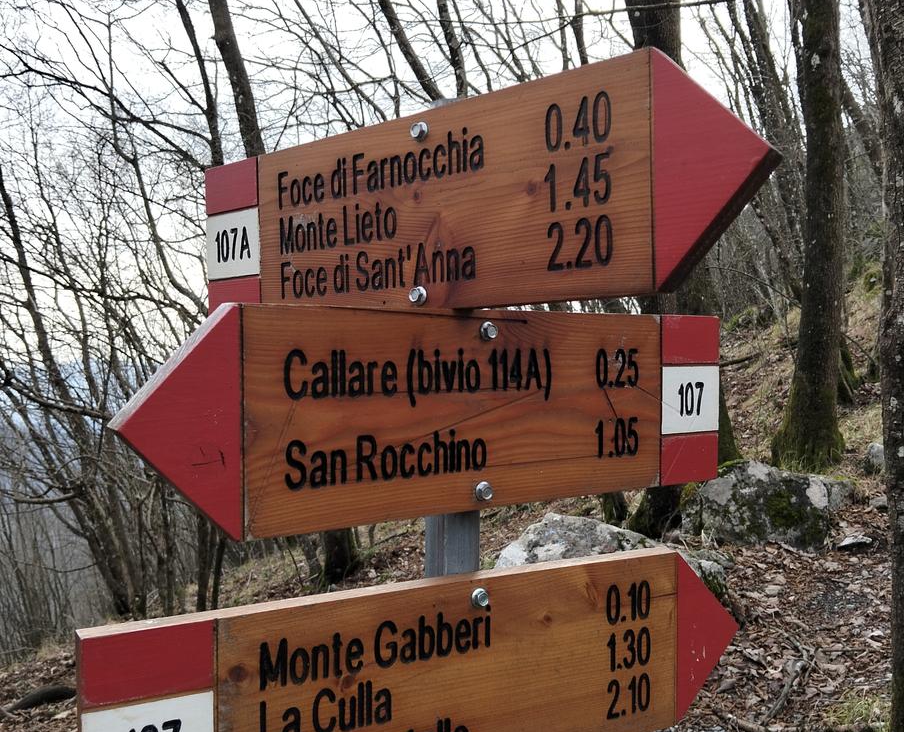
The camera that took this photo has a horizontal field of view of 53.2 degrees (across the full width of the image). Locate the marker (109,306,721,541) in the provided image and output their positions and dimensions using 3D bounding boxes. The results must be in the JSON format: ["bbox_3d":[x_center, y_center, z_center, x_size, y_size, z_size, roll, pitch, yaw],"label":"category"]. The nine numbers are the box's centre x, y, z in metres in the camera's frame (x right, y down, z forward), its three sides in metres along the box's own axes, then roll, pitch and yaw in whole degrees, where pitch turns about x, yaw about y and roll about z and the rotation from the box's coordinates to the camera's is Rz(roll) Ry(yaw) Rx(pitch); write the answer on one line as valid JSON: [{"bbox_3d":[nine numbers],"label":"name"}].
[{"bbox_3d":[0.022,0.034,0.697,0.550,0.150,0.022,-1,1,-36],"label":"marker"}]

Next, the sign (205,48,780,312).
[{"bbox_3d":[-0.020,-0.118,0.701,0.550,0.150,0.022,-1,0,41],"label":"sign"}]

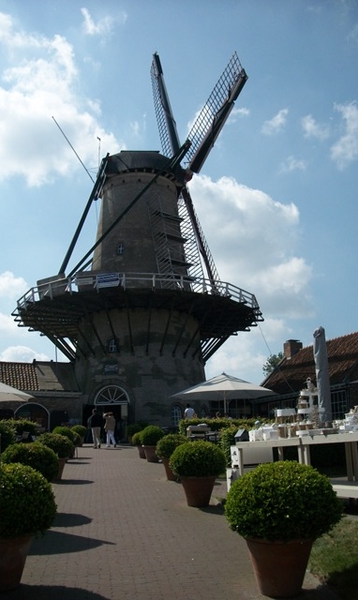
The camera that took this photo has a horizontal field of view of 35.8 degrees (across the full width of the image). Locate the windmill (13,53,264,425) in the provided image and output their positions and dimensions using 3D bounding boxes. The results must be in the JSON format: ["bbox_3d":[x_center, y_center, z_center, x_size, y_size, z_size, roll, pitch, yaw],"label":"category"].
[{"bbox_3d":[-2.472,-4.710,35.258,15.000,26.400,19.000,3,-12,-17],"label":"windmill"}]

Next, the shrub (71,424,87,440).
[{"bbox_3d":[-4.723,6.251,26.279,0.750,0.660,0.750,0,-12,0],"label":"shrub"}]

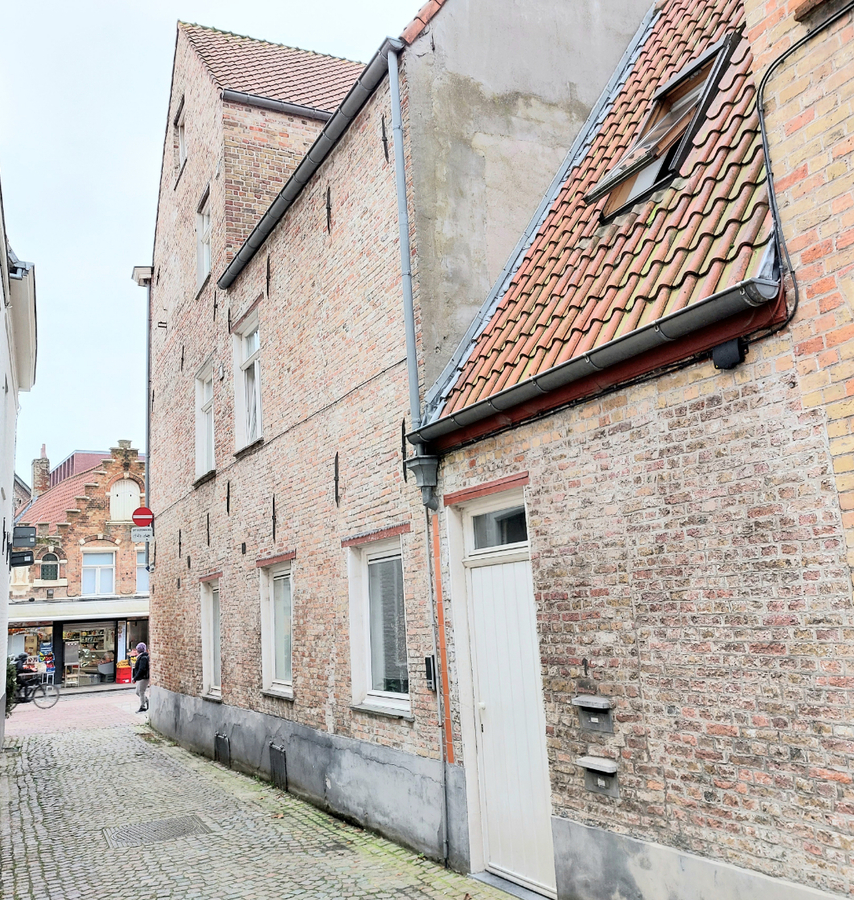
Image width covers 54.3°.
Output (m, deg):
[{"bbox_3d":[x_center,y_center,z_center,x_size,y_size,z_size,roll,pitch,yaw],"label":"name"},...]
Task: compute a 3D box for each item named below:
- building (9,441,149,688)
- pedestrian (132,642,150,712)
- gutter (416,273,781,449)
[{"bbox_3d":[-13.343,4.546,32.626,6.210,8.683,7.000,3,-12,-29],"label":"building"},{"bbox_3d":[-6.860,5.438,19.968,0.550,1.590,0.500,3,-12,-29],"label":"pedestrian"},{"bbox_3d":[0.711,-0.377,5.118,0.185,0.105,3.319,3,-12,-29],"label":"gutter"}]

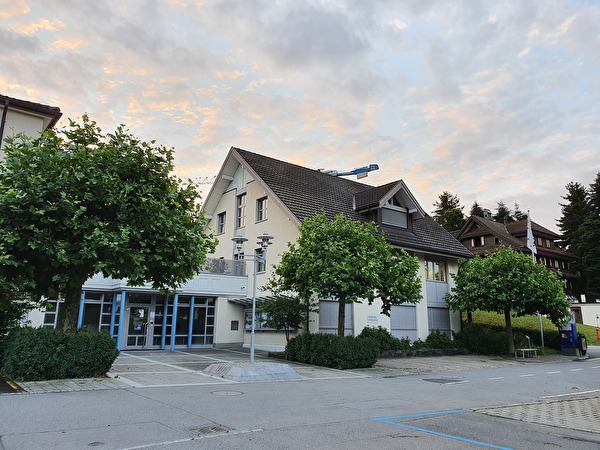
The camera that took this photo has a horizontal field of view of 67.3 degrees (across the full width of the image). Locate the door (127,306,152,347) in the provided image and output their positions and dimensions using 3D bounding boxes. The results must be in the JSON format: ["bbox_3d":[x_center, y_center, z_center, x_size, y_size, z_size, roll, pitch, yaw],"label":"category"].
[{"bbox_3d":[-7.837,4.952,21.924,1.070,2.102,0.100,8,-15,-30],"label":"door"}]

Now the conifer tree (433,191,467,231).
[{"bbox_3d":[21.368,3.561,62.838,6.500,17.474,6.500,-5,-14,24],"label":"conifer tree"}]

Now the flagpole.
[{"bbox_3d":[15.994,3.535,30.524,0.150,9.261,0.150,8,-15,-29],"label":"flagpole"}]

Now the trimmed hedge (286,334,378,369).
[{"bbox_3d":[1.199,5.105,18.581,1.820,1.250,4.000,9,-15,-31],"label":"trimmed hedge"}]

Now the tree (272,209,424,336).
[{"bbox_3d":[1.885,2.499,18.410,6.078,6.194,5.652,1,-13,0],"label":"tree"}]

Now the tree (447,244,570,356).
[{"bbox_3d":[11.935,4.261,25.937,6.772,6.144,6.433,10,-16,-35],"label":"tree"}]

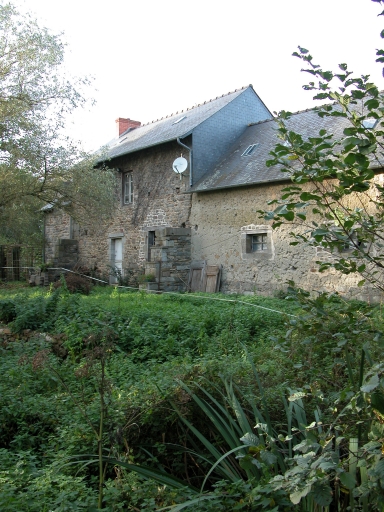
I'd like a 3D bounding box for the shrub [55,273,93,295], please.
[{"bbox_3d":[-4.350,1.030,19.000,1.400,0.840,1.200,0,0,0],"label":"shrub"}]

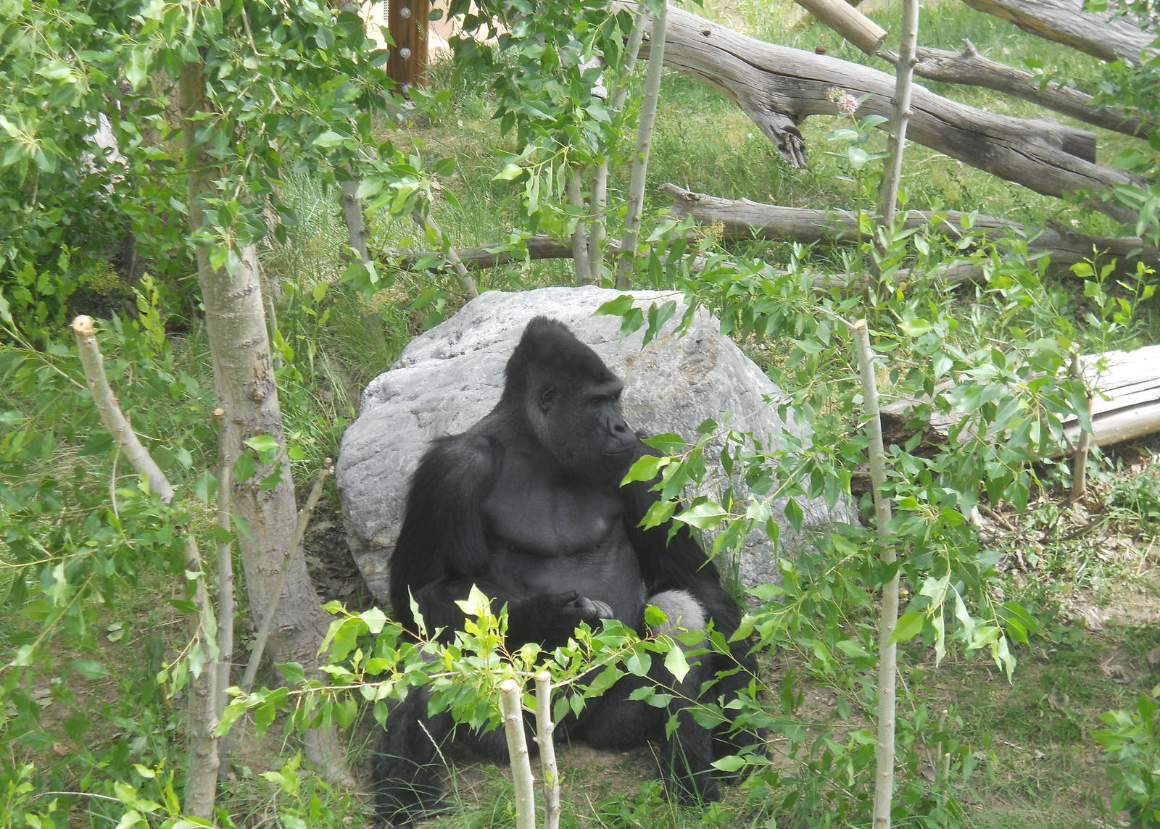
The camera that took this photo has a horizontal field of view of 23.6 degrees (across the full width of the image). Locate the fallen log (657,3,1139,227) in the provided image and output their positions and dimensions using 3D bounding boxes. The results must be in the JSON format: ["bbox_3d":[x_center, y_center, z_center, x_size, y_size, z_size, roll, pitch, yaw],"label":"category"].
[{"bbox_3d":[1.466,-1.432,13.625,2.590,0.480,0.420,19,0,19],"label":"fallen log"}]

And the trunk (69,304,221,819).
[{"bbox_3d":[-1.018,0.380,6.637,0.170,1.270,0.160,-8,18,2],"label":"trunk"}]

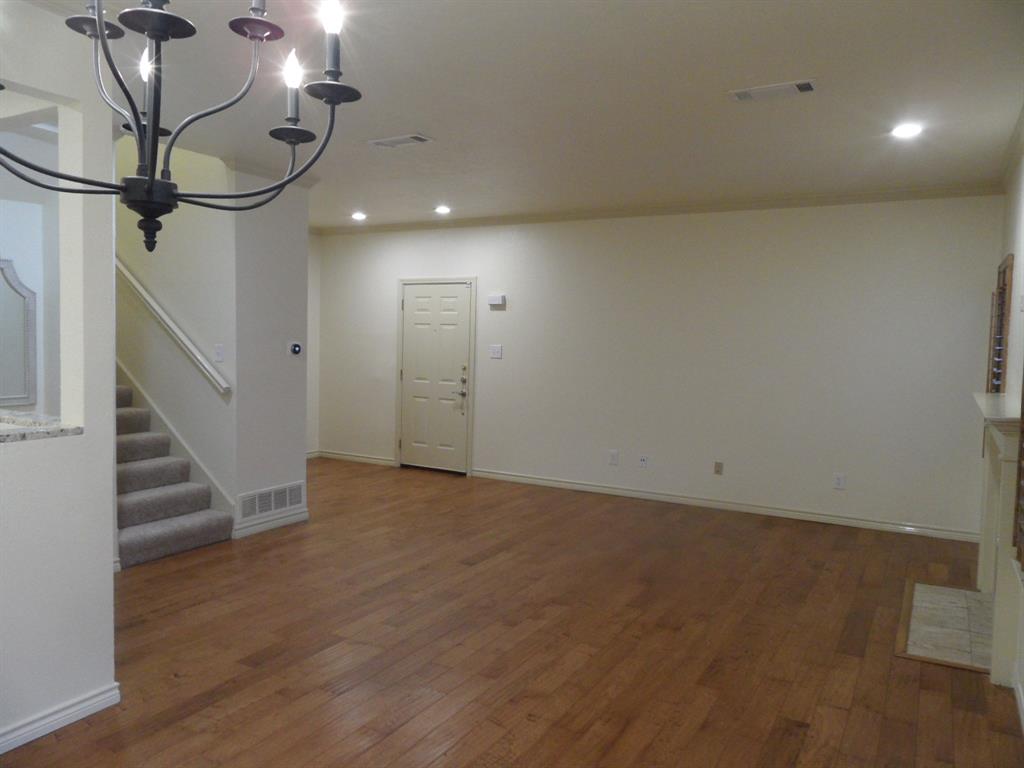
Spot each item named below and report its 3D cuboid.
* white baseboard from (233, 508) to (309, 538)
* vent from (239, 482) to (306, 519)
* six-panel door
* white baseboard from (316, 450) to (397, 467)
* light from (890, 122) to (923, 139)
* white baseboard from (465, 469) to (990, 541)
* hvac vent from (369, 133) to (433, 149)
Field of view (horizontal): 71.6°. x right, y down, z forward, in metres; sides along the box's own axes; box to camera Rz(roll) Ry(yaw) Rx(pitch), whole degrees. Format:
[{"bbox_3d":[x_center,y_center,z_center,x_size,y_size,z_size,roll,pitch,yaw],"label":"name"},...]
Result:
[{"bbox_3d":[-1.810,1.042,5.329,0.020,0.100,0.690,3,4,30],"label":"white baseboard"},{"bbox_3d":[-1.817,0.889,5.416,0.020,0.195,0.635,4,4,31],"label":"vent"},{"bbox_3d":[-0.843,-0.074,7.904,0.910,2.050,0.045,3,4,28],"label":"six-panel door"},{"bbox_3d":[-1.846,0.870,8.469,1.163,0.090,0.016,3,4,28],"label":"white baseboard"},{"bbox_3d":[2.272,-1.455,4.084,0.180,0.030,0.180,3,4,28],"label":"light"},{"bbox_3d":[1.630,1.076,6.618,4.648,0.090,0.016,3,4,28],"label":"white baseboard"},{"bbox_3d":[-0.708,-1.557,4.587,0.390,0.020,0.185,3,4,28],"label":"hvac vent"}]

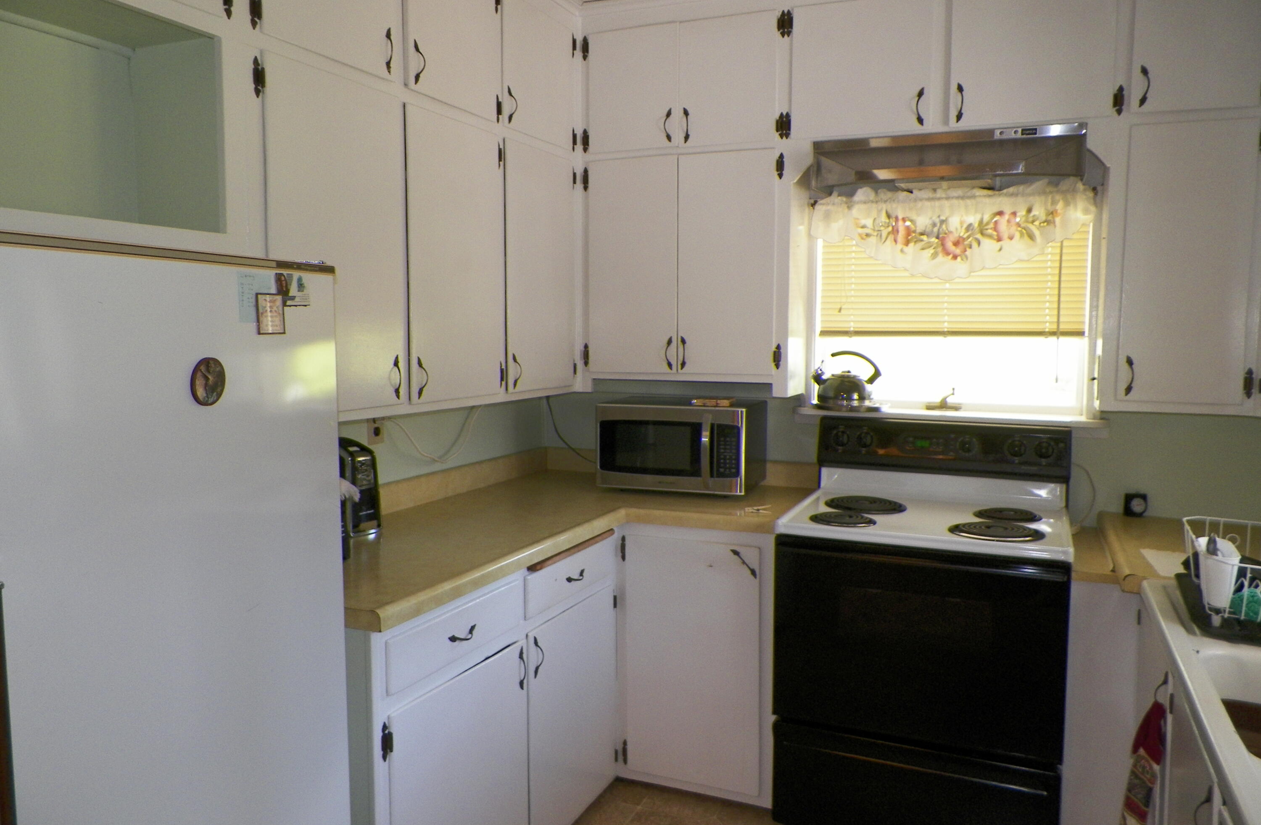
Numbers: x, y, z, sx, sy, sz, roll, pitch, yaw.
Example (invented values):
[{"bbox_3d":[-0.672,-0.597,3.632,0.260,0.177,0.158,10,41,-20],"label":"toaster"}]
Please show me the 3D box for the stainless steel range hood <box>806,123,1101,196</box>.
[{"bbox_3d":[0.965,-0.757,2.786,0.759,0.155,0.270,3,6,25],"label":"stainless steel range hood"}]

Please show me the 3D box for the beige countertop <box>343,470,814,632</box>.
[{"bbox_3d":[-0.203,0.335,2.588,1.095,0.045,1.770,3,6,25],"label":"beige countertop"}]

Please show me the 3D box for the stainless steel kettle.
[{"bbox_3d":[0.732,-0.114,3.086,0.222,0.188,0.165,3,6,25],"label":"stainless steel kettle"}]

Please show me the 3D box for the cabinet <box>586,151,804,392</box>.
[{"bbox_3d":[0.227,-0.472,3.155,0.740,0.787,0.265,3,6,25],"label":"cabinet"}]

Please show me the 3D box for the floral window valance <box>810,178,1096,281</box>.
[{"bbox_3d":[0.985,-0.563,2.865,0.851,0.289,0.070,3,6,25],"label":"floral window valance"}]

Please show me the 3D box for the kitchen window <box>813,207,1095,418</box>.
[{"bbox_3d":[1.025,-0.356,2.965,0.870,0.715,0.100,3,6,25],"label":"kitchen window"}]

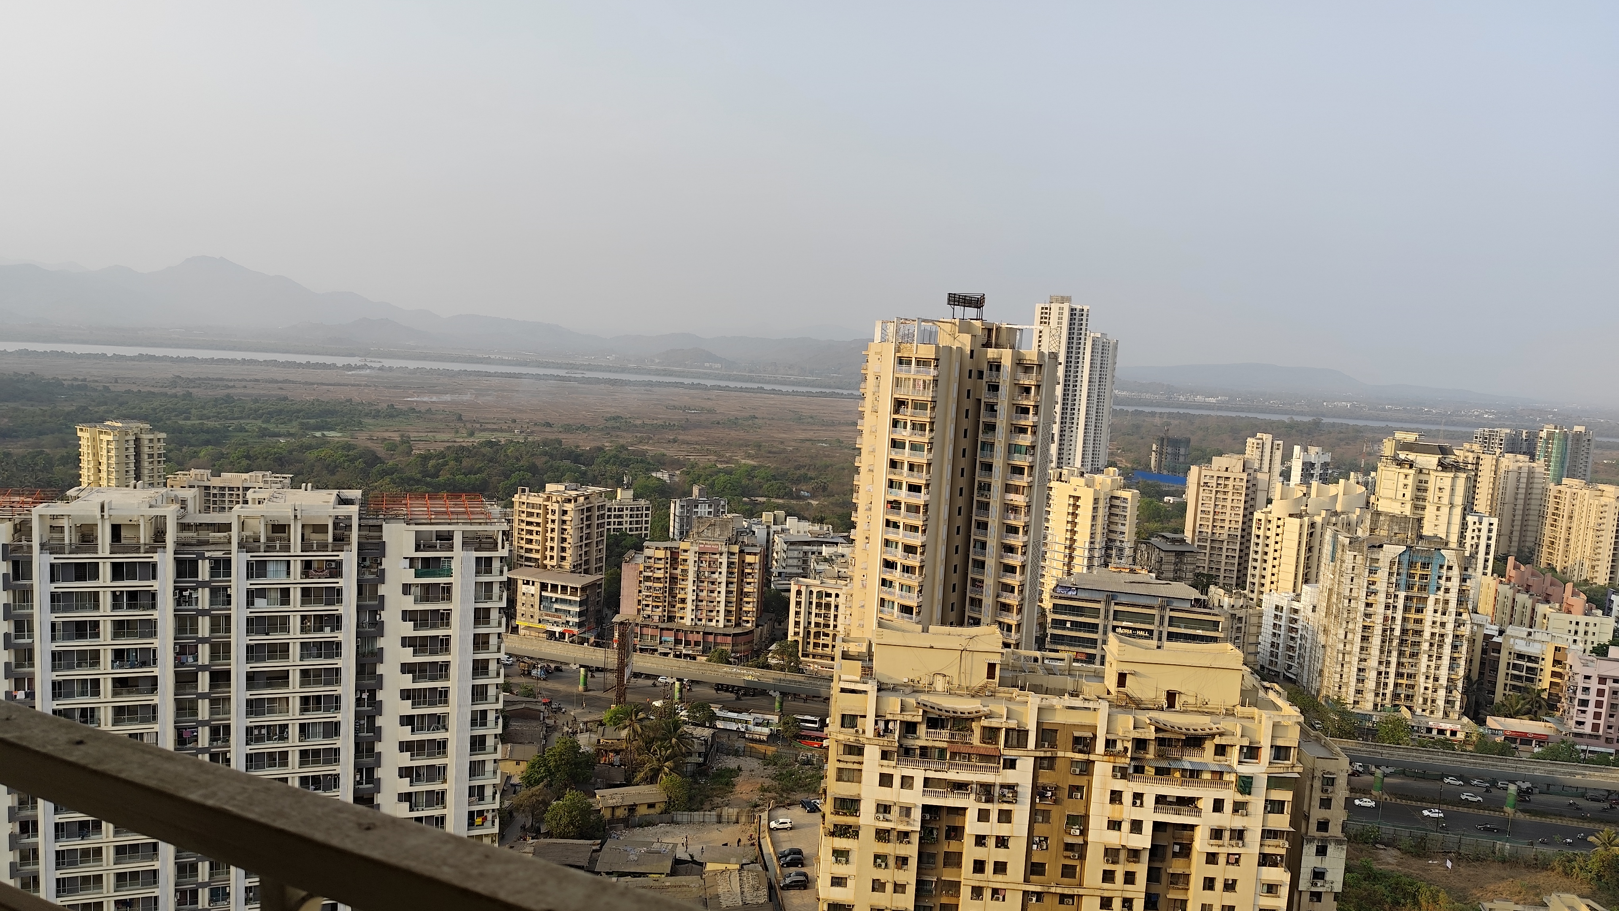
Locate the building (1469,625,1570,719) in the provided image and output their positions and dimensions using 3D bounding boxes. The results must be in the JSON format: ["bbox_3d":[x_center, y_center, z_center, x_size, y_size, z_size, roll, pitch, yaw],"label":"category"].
[{"bbox_3d":[193.200,57.830,293.990,24.500,25.500,17.000,7,7,30],"label":"building"}]

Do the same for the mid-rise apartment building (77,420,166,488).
[{"bbox_3d":[-270.890,9.890,424.370,25.700,47.000,18.500,7,7,28],"label":"mid-rise apartment building"}]

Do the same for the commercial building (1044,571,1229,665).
[{"bbox_3d":[87.470,48.110,289.850,45.000,31.000,24.000,5,6,12],"label":"commercial building"}]

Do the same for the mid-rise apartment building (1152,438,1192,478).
[{"bbox_3d":[277.540,4.540,831.080,26.000,36.500,21.000,4,6,5],"label":"mid-rise apartment building"}]

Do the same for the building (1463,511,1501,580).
[{"bbox_3d":[253.450,43.230,418.280,15.500,45.000,15.500,4,6,5],"label":"building"}]

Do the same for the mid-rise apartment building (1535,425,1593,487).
[{"bbox_3d":[504.820,13.760,725.820,27.000,66.000,19.000,0,7,-28],"label":"mid-rise apartment building"}]

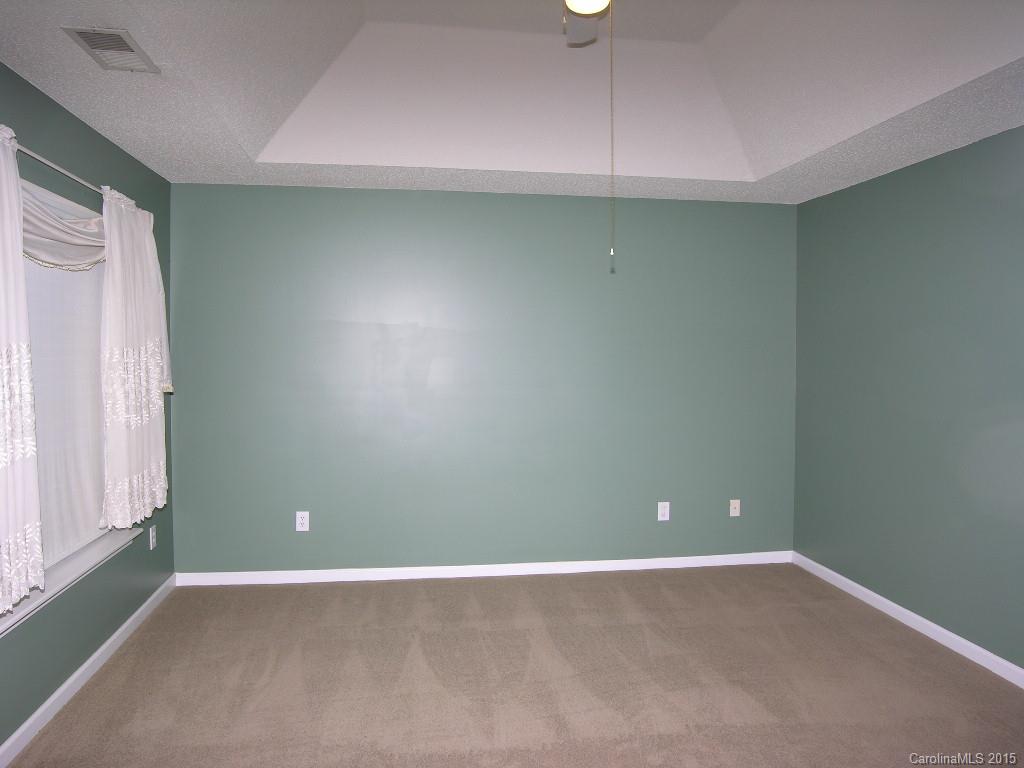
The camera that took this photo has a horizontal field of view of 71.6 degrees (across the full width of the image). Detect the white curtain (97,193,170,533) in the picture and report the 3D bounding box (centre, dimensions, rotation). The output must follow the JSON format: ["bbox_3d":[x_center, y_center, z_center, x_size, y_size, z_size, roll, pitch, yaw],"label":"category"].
[{"bbox_3d":[-1.872,-0.112,3.598,0.120,1.576,0.803,0,3,-8],"label":"white curtain"}]

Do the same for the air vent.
[{"bbox_3d":[-1.324,-1.100,2.370,0.198,0.022,0.341,0,3,-8],"label":"air vent"}]

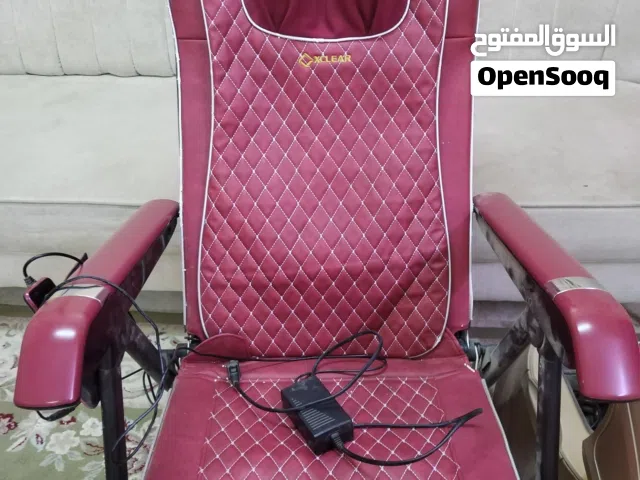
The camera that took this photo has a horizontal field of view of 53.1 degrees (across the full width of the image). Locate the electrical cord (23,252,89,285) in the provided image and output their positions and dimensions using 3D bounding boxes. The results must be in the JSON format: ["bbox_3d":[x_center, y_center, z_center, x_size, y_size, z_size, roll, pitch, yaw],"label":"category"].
[{"bbox_3d":[-0.323,0.036,0.782,0.060,0.043,0.075,0,27,0],"label":"electrical cord"}]

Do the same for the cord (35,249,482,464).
[{"bbox_3d":[-0.046,0.139,0.909,0.585,0.325,0.280,0,27,0],"label":"cord"}]

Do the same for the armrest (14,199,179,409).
[{"bbox_3d":[-0.274,0.055,0.887,0.072,0.094,0.515,0,18,0],"label":"armrest"}]

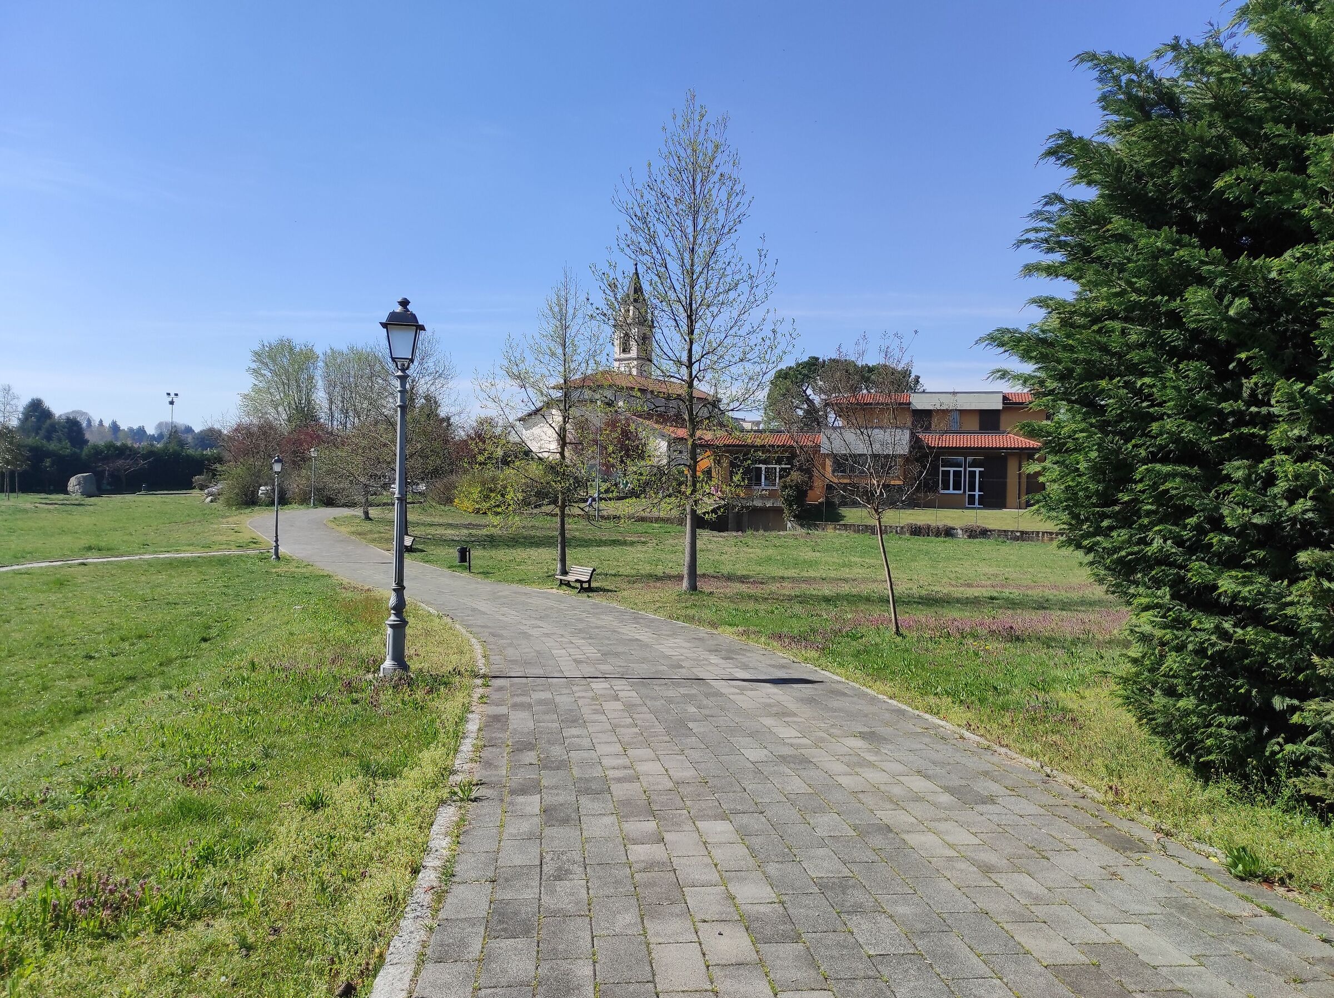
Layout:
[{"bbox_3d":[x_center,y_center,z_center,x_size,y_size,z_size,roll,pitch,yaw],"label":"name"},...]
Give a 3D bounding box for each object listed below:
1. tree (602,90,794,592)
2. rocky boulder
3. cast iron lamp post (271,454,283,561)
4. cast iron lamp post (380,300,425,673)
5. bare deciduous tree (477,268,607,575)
[{"bbox_3d":[0.744,-4.099,25.000,4.900,13.000,4.800,1,-1,0],"label":"tree"},{"bbox_3d":[-42.481,-0.985,70.000,2.200,1.750,1.900,1,-1,-30],"label":"rocky boulder"},{"bbox_3d":[-14.427,0.316,35.600,0.440,3.950,0.440,1,-1,-7],"label":"cast iron lamp post"},{"bbox_3d":[-2.766,-0.119,10.000,0.440,3.940,0.440,1,-1,-7],"label":"cast iron lamp post"},{"bbox_3d":[-3.888,-2.427,30.300,4.050,9.650,4.000,1,-1,0],"label":"bare deciduous tree"}]

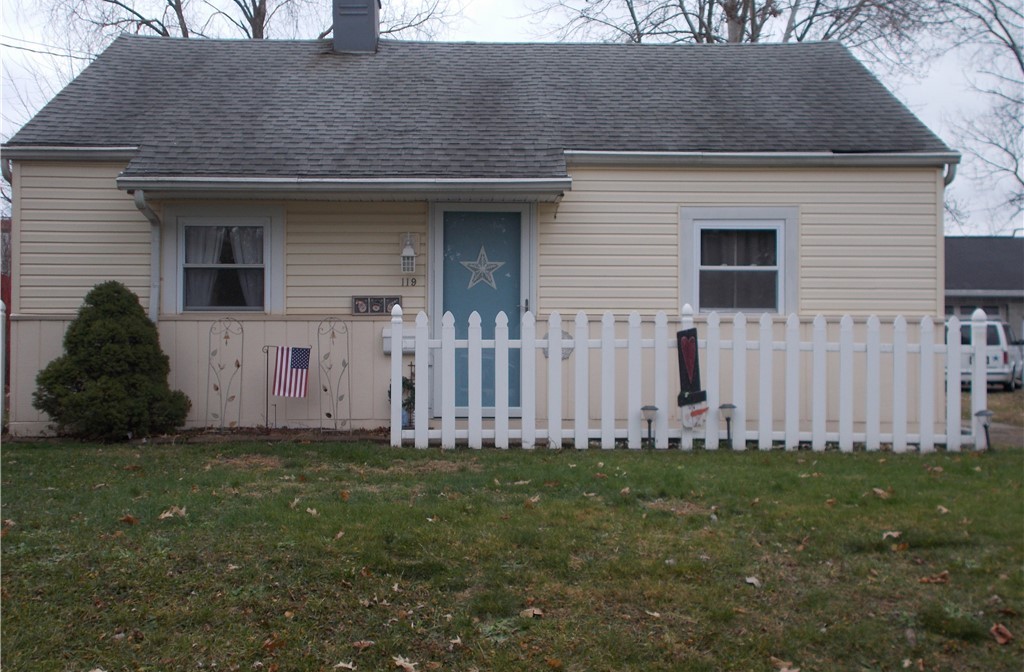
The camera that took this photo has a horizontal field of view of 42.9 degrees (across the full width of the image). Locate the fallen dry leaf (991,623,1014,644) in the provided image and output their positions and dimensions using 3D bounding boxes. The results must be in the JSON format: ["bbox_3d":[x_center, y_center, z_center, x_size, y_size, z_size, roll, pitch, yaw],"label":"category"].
[{"bbox_3d":[1.978,1.200,5.248,0.085,0.045,0.100,0,-1,0],"label":"fallen dry leaf"}]

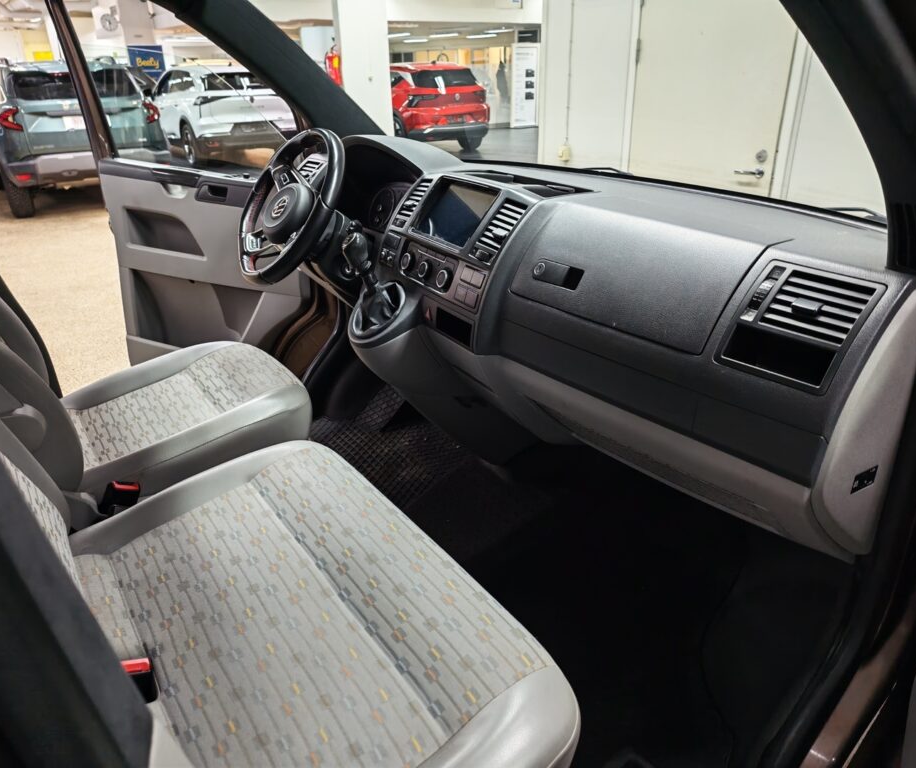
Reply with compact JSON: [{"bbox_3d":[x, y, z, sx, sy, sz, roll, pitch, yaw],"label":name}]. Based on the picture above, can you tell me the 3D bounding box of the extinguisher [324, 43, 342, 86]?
[{"bbox_3d":[-1.203,-3.041,6.600,0.170,0.480,0.165,-5,25,-7],"label":"extinguisher"}]

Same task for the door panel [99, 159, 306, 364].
[{"bbox_3d":[-0.839,-0.329,2.322,0.990,0.810,0.120,14,29,29],"label":"door panel"}]

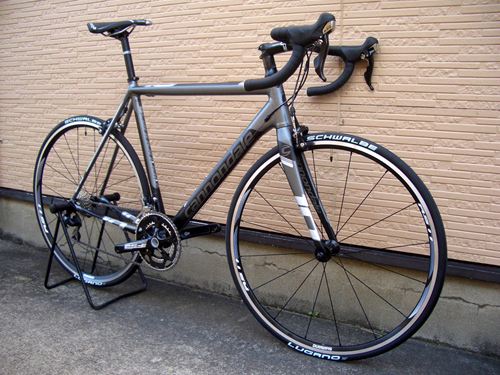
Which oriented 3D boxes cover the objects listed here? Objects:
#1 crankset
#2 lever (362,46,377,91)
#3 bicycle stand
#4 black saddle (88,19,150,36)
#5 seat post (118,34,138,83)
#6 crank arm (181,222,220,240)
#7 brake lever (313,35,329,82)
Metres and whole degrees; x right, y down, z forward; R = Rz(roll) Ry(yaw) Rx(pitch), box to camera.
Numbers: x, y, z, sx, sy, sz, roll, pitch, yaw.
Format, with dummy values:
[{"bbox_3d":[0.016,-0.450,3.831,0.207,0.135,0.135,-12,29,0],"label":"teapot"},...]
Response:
[{"bbox_3d":[-0.358,0.180,1.752,0.290,0.210,0.055,6,10,31],"label":"crankset"},{"bbox_3d":[0.361,-0.353,1.532,0.038,0.118,0.024,6,10,29],"label":"lever"},{"bbox_3d":[-0.633,0.227,2.001,0.350,0.370,0.315,6,10,31],"label":"bicycle stand"},{"bbox_3d":[-0.441,-0.554,1.766,0.265,0.062,0.135,6,10,31],"label":"black saddle"},{"bbox_3d":[-0.429,-0.455,1.772,0.036,0.175,0.032,-11,1,32],"label":"seat post"},{"bbox_3d":[-0.184,0.154,1.785,0.195,0.036,0.028,-15,-1,32],"label":"crank arm"},{"bbox_3d":[0.174,-0.308,1.205,0.038,0.115,0.024,6,10,29],"label":"brake lever"}]

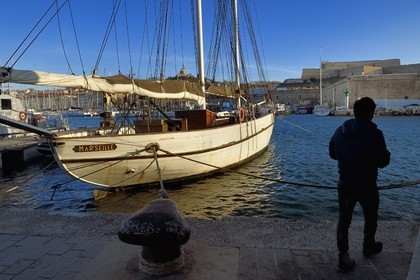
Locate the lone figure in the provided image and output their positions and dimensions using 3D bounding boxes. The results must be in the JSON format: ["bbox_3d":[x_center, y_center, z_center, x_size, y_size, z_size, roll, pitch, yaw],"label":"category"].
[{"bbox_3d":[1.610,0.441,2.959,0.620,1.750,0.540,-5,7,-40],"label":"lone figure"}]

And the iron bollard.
[{"bbox_3d":[-0.560,0.986,2.934,0.730,0.670,0.680,2,6,23],"label":"iron bollard"}]

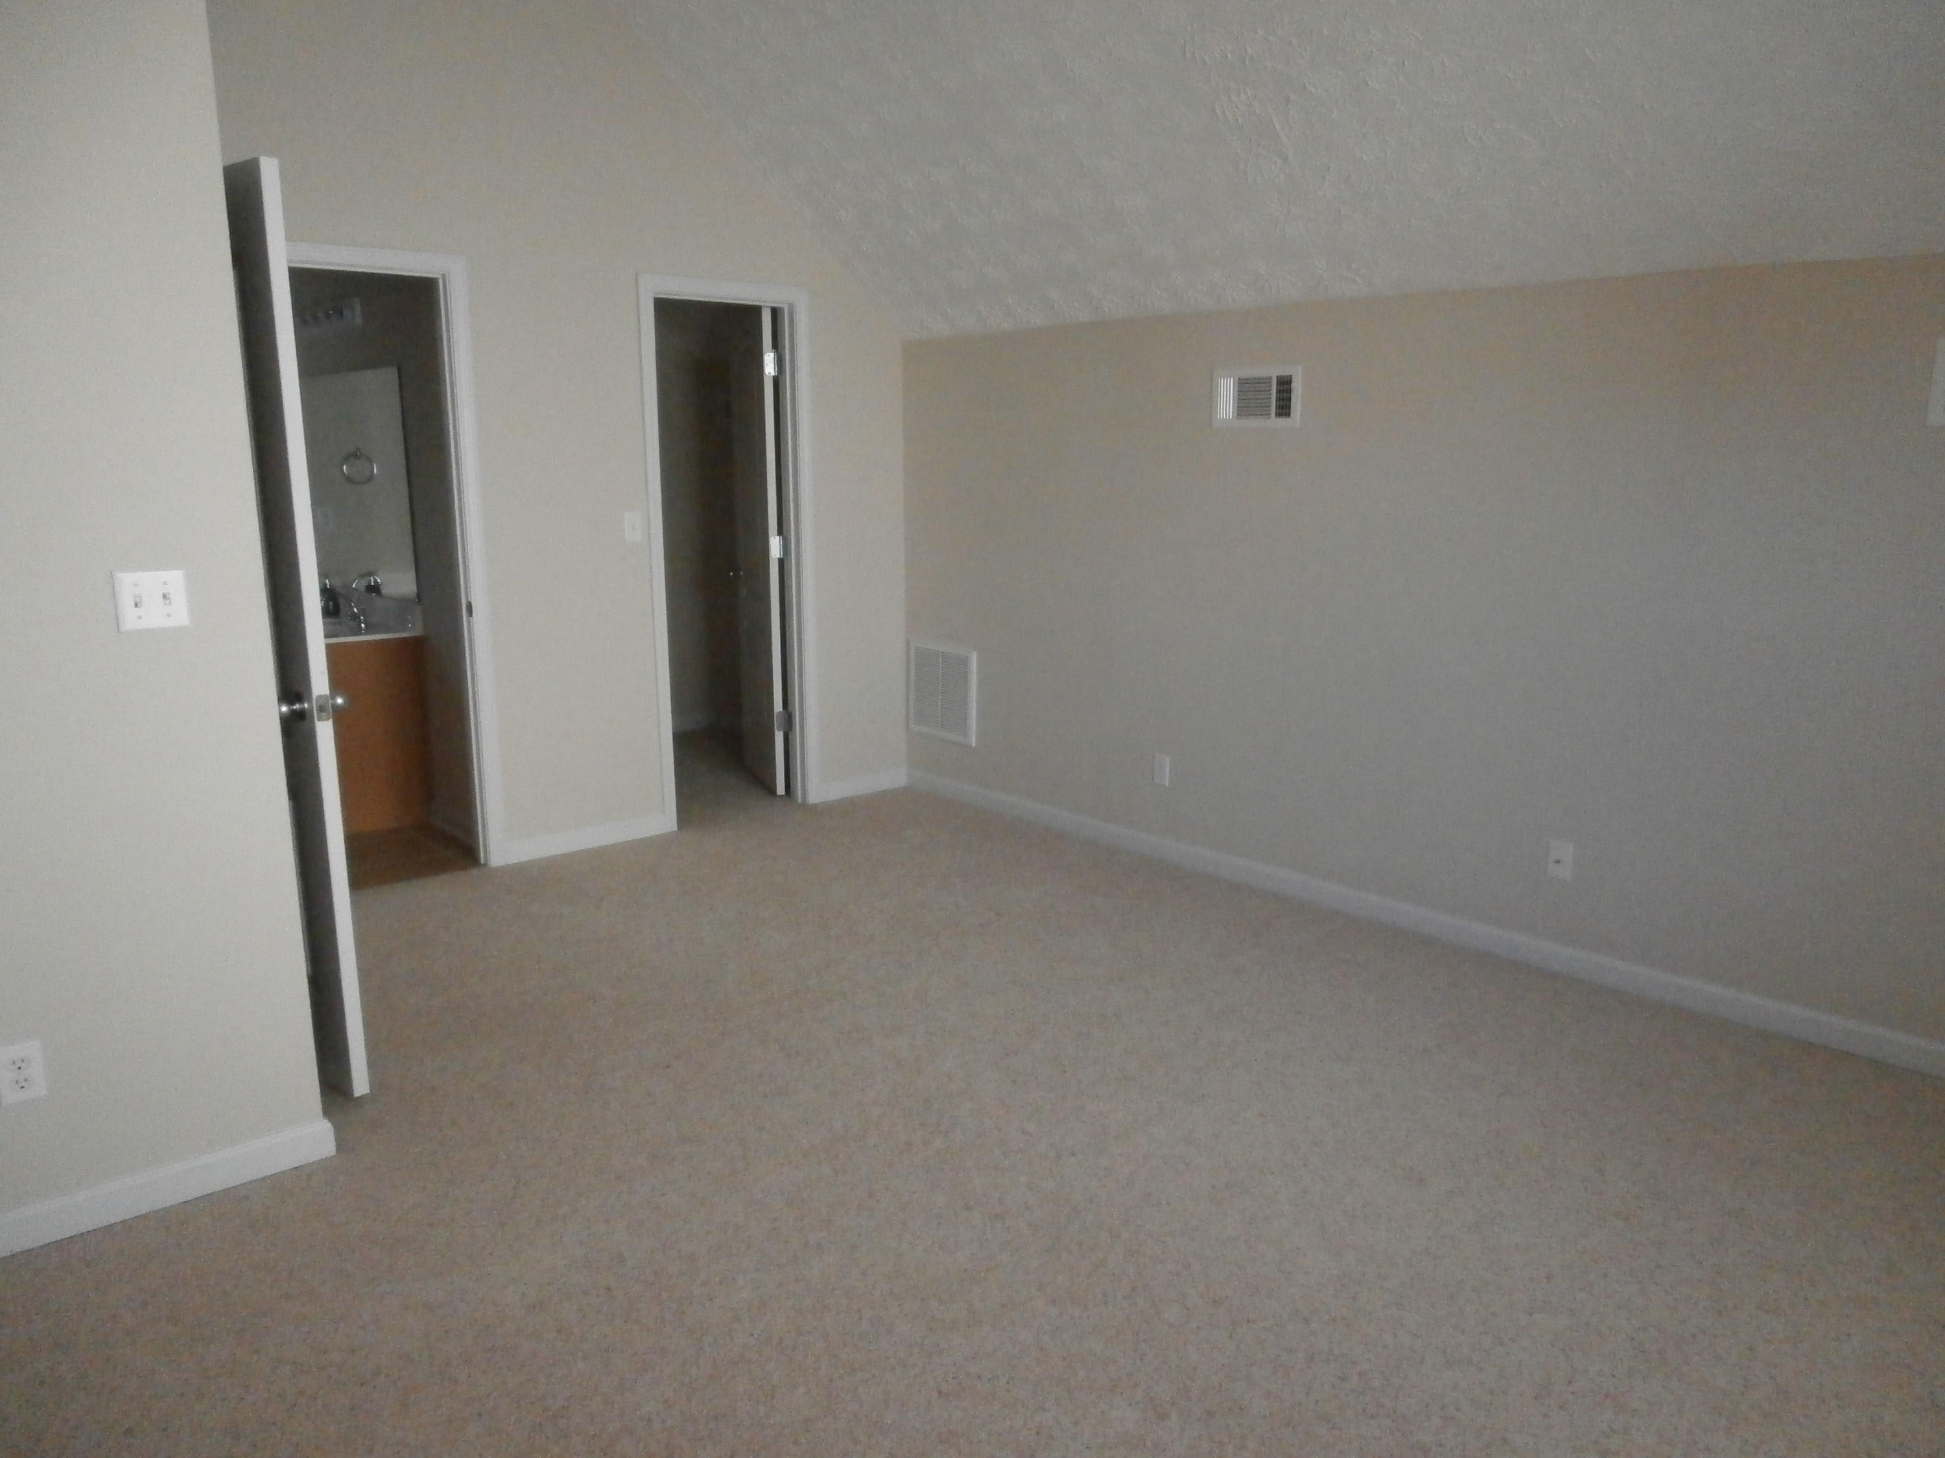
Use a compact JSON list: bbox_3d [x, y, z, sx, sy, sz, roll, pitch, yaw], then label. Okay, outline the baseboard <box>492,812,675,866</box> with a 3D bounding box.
[{"bbox_3d":[-1.453,0.407,5.077,0.728,0.088,0.018,-10,15,-40],"label":"baseboard"}]

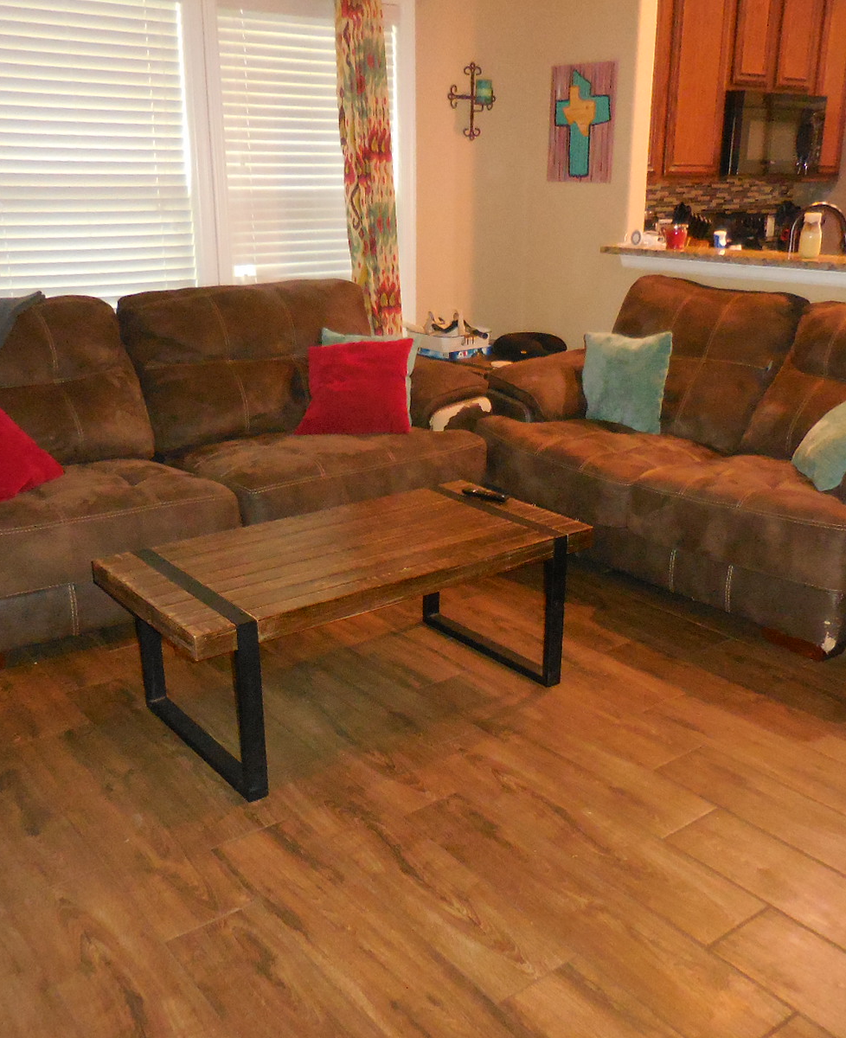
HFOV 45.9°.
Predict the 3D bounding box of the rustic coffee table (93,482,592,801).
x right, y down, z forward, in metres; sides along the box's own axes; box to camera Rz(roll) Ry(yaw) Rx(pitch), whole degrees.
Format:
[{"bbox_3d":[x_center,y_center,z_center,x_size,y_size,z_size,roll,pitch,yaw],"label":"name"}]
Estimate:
[{"bbox_3d":[-0.181,0.277,2.775,1.225,0.455,0.597,-14,23,-36],"label":"rustic coffee table"}]

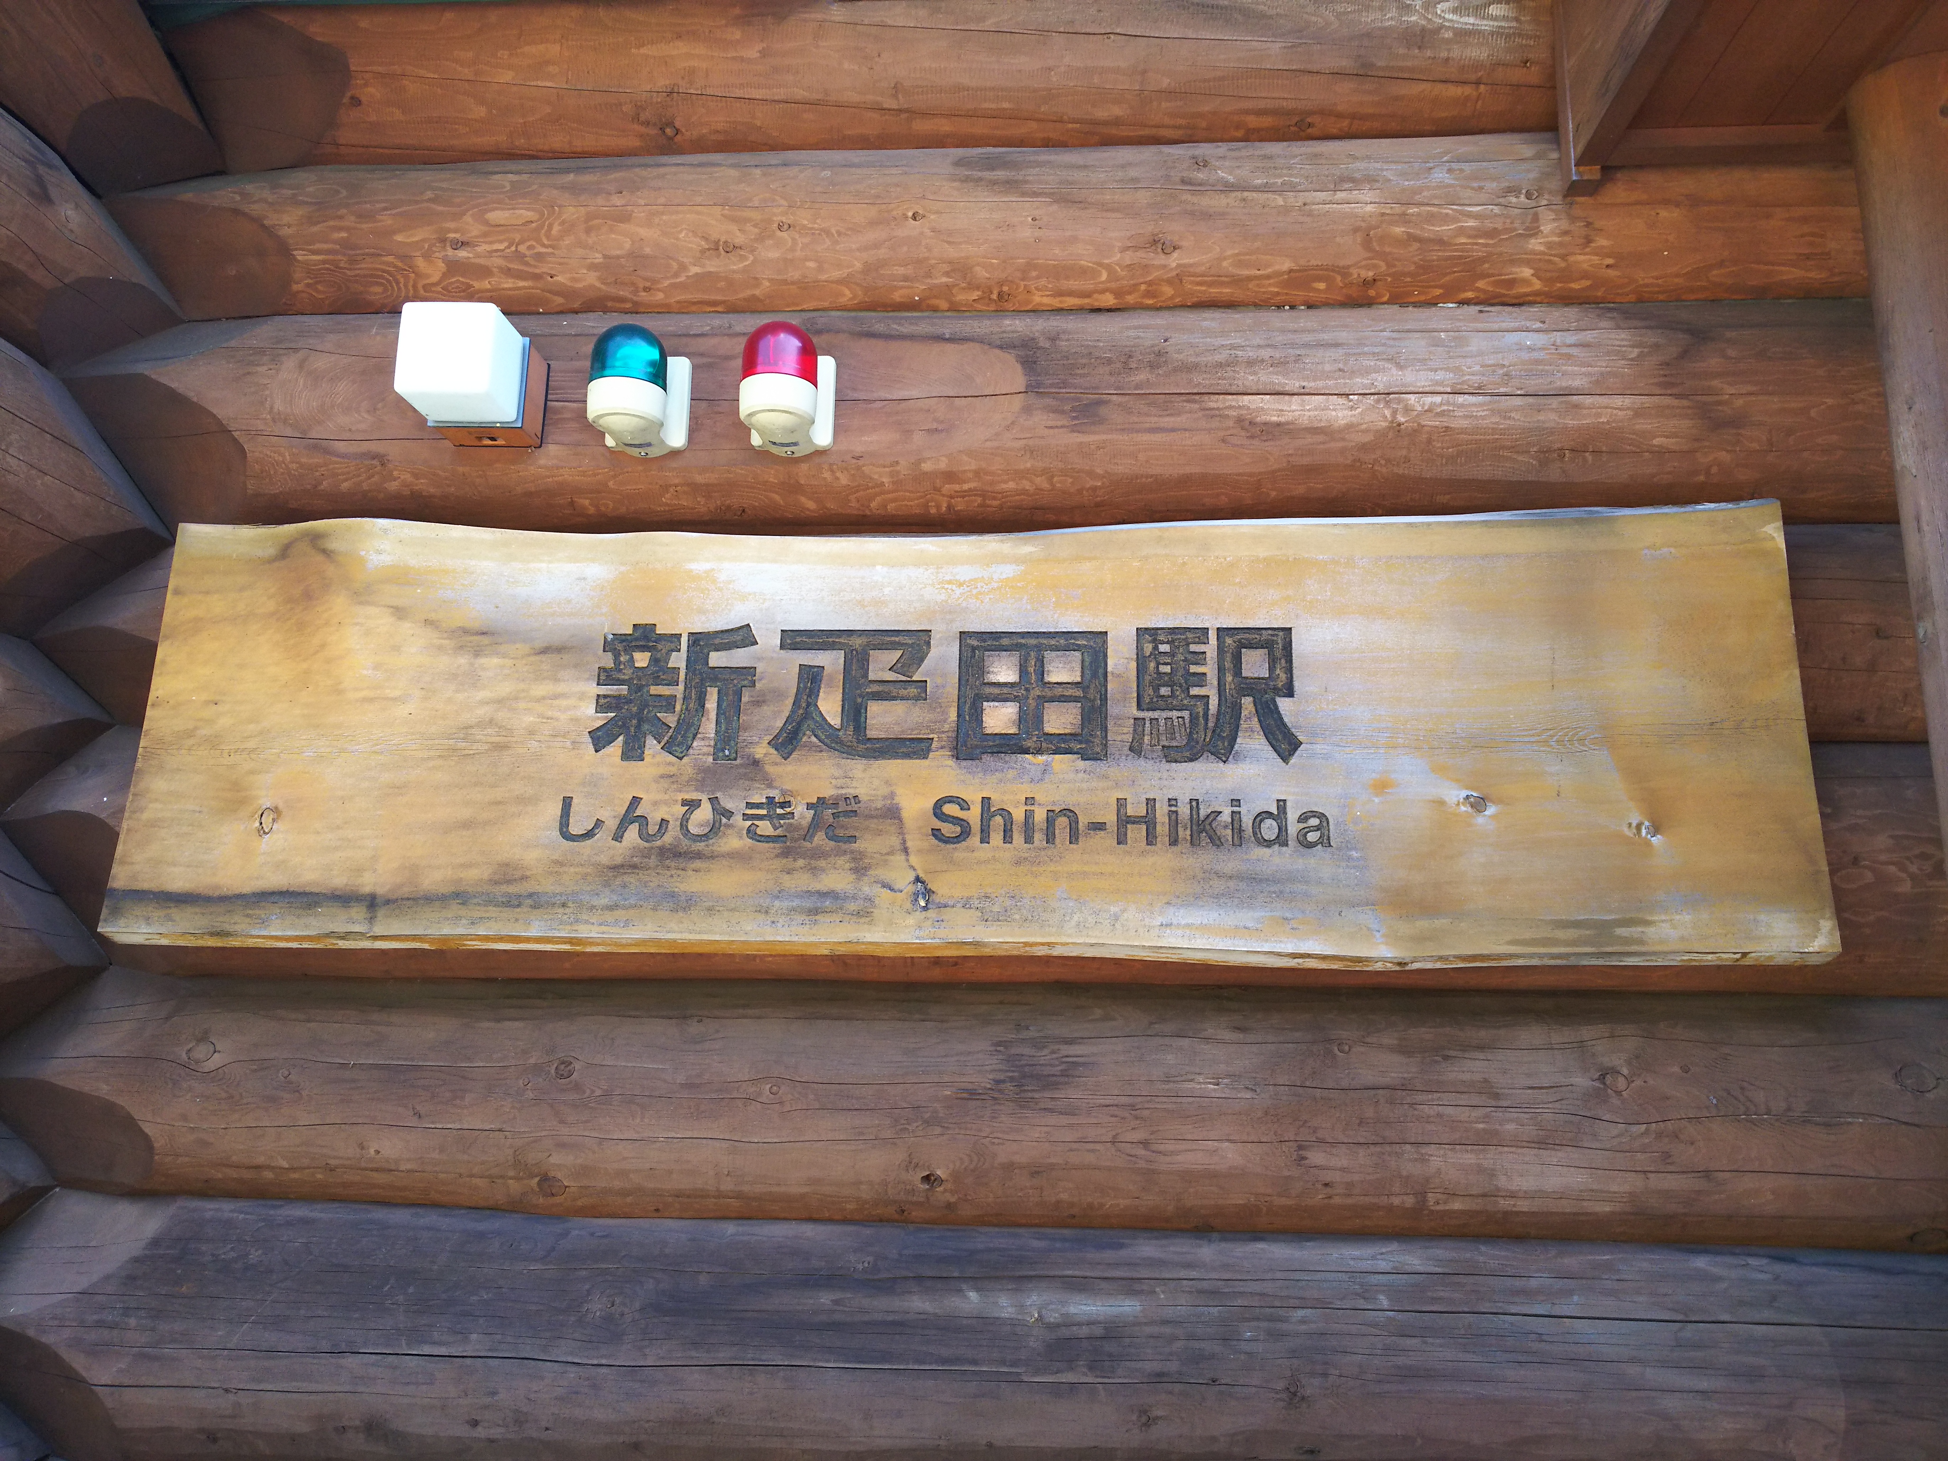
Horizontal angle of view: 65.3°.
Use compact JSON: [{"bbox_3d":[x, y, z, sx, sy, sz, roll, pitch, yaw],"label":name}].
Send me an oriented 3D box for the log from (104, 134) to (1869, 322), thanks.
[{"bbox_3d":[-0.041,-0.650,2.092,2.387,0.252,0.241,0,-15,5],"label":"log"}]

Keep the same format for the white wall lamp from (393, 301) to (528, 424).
[{"bbox_3d":[-0.616,-0.437,1.825,0.116,0.114,0.095,0,-15,5],"label":"white wall lamp"}]

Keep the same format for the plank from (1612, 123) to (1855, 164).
[{"bbox_3d":[0.937,-0.732,1.905,0.307,0.041,0.039,0,-15,5],"label":"plank"}]

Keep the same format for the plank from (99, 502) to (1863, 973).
[{"bbox_3d":[-0.041,-0.001,1.770,1.930,0.531,0.048,0,-15,5],"label":"plank"}]

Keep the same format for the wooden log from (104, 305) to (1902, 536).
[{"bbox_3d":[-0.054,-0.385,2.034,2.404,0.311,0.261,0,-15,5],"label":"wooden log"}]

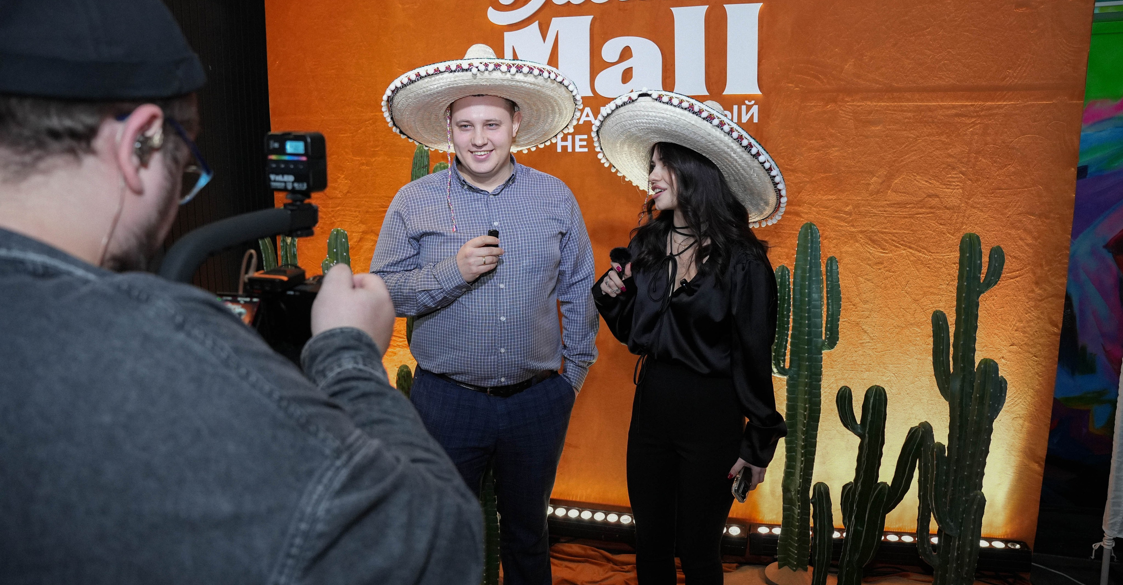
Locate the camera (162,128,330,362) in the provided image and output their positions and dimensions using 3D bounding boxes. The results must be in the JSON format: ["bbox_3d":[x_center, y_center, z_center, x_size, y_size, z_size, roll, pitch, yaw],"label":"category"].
[{"bbox_3d":[-0.346,-0.042,0.860,0.190,0.280,0.270,2,9,17],"label":"camera"}]

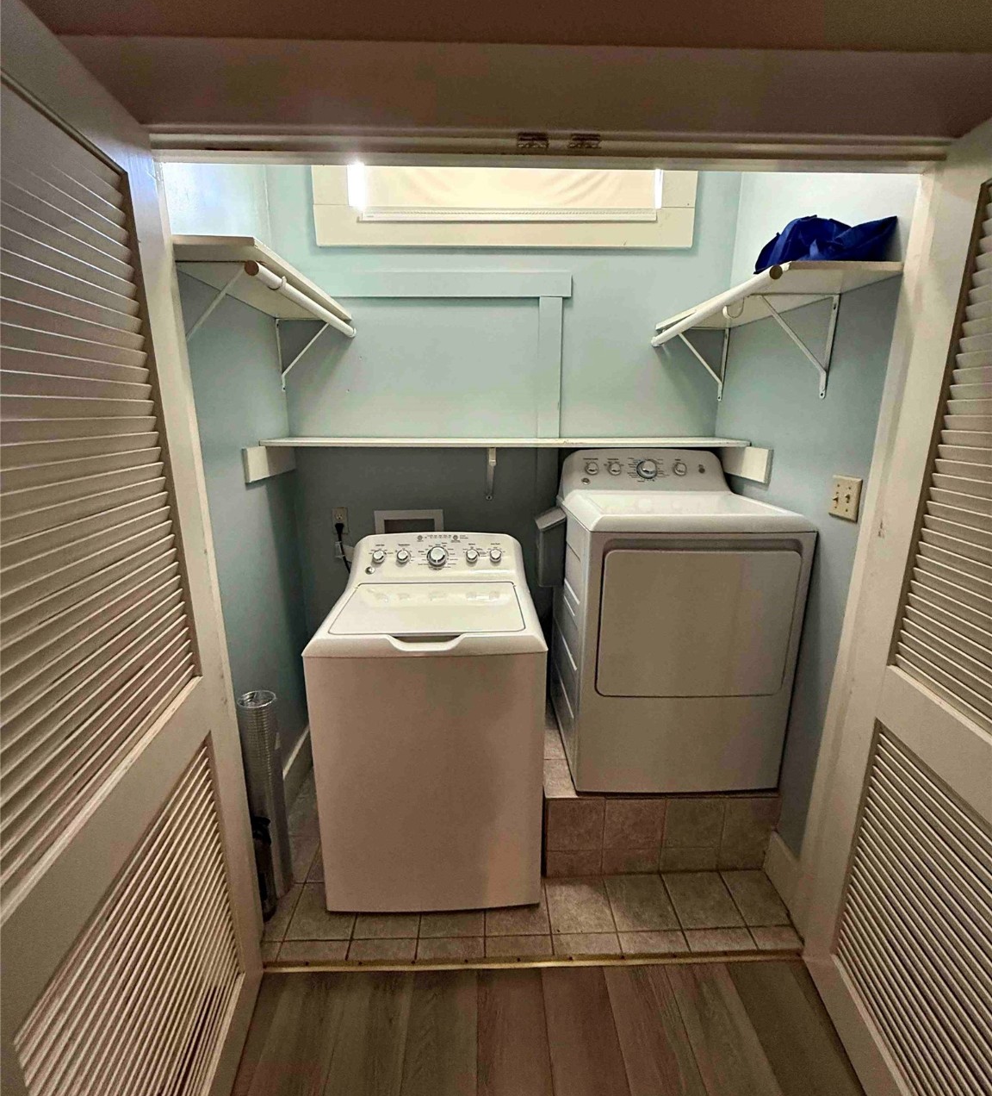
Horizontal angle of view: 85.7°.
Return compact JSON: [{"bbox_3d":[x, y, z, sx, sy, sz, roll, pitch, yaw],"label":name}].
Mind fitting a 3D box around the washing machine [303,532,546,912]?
[{"bbox_3d":[-0.212,0.563,1.921,0.688,1.115,0.687,-1,14,-2],"label":"washing machine"}]

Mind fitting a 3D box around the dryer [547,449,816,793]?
[{"bbox_3d":[0.606,0.215,1.998,0.688,1.112,0.705,0,14,-2],"label":"dryer"}]

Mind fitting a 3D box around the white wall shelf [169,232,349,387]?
[{"bbox_3d":[-0.690,-0.662,1.675,0.311,0.298,0.999,0,14,-2],"label":"white wall shelf"}]

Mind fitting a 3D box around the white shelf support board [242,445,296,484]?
[{"bbox_3d":[-0.845,-0.332,2.030,0.020,0.115,0.466,0,14,-2],"label":"white shelf support board"}]

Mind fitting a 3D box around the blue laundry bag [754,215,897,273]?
[{"bbox_3d":[0.815,-0.772,1.374,0.276,0.138,0.230,0,14,-2],"label":"blue laundry bag"}]

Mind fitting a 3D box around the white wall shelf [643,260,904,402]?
[{"bbox_3d":[0.804,-0.643,1.757,0.310,0.303,0.950,0,14,-2],"label":"white wall shelf"}]

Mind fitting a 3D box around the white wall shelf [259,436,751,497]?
[{"bbox_3d":[0.045,-0.302,2.147,1.806,0.262,0.312,0,14,-2],"label":"white wall shelf"}]

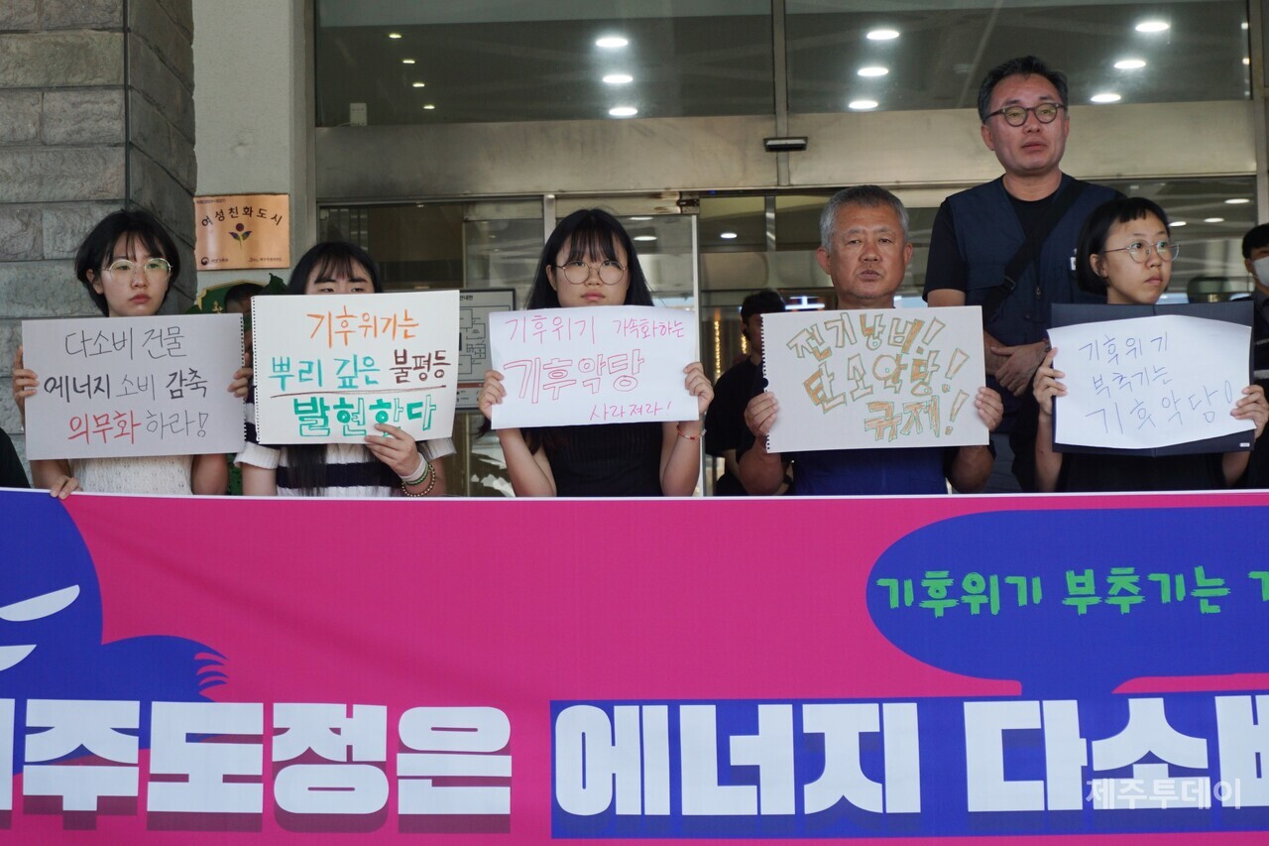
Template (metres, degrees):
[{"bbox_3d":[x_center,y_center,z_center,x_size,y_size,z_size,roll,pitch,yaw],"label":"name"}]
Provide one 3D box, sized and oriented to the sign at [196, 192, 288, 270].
[{"bbox_3d":[-1.574,-0.763,10.600,0.385,0.300,0.020,-1,-6,2],"label":"sign"}]

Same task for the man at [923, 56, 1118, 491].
[{"bbox_3d":[0.870,0.074,5.634,0.520,1.740,0.330,-2,-6,7],"label":"man"}]

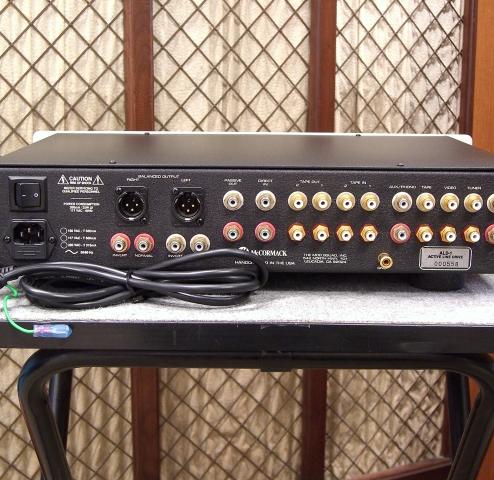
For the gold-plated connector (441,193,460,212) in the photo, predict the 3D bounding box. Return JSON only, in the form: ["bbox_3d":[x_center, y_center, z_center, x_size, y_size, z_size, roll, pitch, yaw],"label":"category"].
[{"bbox_3d":[0.163,-0.029,0.677,0.015,0.015,0.012,1,12,0],"label":"gold-plated connector"}]

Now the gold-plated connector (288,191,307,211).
[{"bbox_3d":[0.040,-0.030,0.671,0.015,0.015,0.013,0,13,-1],"label":"gold-plated connector"}]

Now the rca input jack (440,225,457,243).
[{"bbox_3d":[0.162,-0.004,0.678,0.015,0.015,0.013,0,13,-1],"label":"rca input jack"}]

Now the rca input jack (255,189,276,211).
[{"bbox_3d":[0.015,-0.030,0.672,0.016,0.016,0.011,0,13,-1],"label":"rca input jack"}]

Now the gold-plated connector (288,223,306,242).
[{"bbox_3d":[0.040,-0.005,0.677,0.015,0.015,0.013,0,13,-1],"label":"gold-plated connector"}]

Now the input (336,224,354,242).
[{"bbox_3d":[0.079,-0.004,0.682,0.015,0.015,0.012,1,12,0],"label":"input"}]

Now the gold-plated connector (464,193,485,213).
[{"bbox_3d":[0.181,-0.029,0.673,0.015,0.015,0.013,0,13,-1],"label":"gold-plated connector"}]

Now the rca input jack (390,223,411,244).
[{"bbox_3d":[0.124,-0.004,0.683,0.016,0.016,0.011,1,12,0],"label":"rca input jack"}]

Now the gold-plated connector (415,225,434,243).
[{"bbox_3d":[0.143,-0.004,0.678,0.015,0.015,0.013,0,13,-1],"label":"gold-plated connector"}]

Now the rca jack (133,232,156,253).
[{"bbox_3d":[-0.083,0.004,0.679,0.016,0.016,0.011,0,13,-1],"label":"rca jack"}]

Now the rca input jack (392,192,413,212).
[{"bbox_3d":[0.123,-0.029,0.671,0.016,0.016,0.011,0,12,-1],"label":"rca input jack"}]

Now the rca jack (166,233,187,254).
[{"bbox_3d":[-0.056,0.004,0.677,0.016,0.016,0.011,0,12,-1],"label":"rca jack"}]

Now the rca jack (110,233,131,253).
[{"bbox_3d":[-0.101,0.003,0.676,0.016,0.016,0.011,0,12,-1],"label":"rca jack"}]

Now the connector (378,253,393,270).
[{"bbox_3d":[0.111,0.016,0.679,0.010,0.010,0.015,0,12,-1],"label":"connector"}]

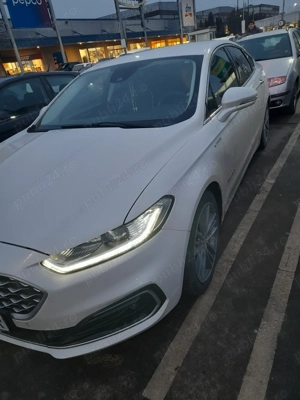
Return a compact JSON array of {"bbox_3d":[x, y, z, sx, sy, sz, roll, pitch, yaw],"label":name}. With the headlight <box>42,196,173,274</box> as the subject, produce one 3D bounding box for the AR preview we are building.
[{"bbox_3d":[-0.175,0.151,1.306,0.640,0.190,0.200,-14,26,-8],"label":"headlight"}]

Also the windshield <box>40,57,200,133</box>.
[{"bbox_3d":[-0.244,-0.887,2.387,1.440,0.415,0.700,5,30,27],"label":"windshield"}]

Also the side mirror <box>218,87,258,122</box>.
[{"bbox_3d":[0.633,-0.678,2.032,0.250,0.200,0.200,5,30,27],"label":"side mirror"}]

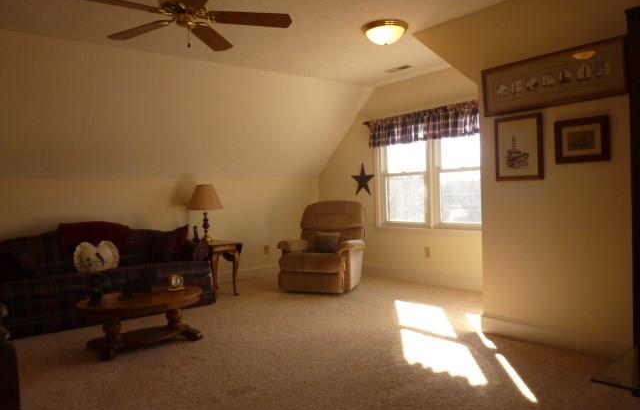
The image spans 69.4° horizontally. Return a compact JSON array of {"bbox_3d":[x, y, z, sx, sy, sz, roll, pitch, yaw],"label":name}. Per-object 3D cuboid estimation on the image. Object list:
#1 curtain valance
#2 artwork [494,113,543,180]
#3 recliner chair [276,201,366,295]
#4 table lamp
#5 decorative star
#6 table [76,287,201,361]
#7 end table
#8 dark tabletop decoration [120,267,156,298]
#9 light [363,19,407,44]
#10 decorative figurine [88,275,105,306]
[{"bbox_3d":[1.219,-0.932,5.442,0.100,0.348,1.915,-3,2,-39],"label":"curtain valance"},{"bbox_3d":[1.450,-0.408,3.365,0.025,0.469,0.355,-3,2,-39],"label":"artwork"},{"bbox_3d":[0.051,0.469,5.740,0.935,1.045,0.923,-1,2,22],"label":"recliner chair"},{"bbox_3d":[-1.294,0.111,5.271,0.422,0.684,0.422,-3,2,-39],"label":"table lamp"},{"bbox_3d":[0.591,-0.349,6.325,0.040,0.439,0.422,-3,2,-39],"label":"decorative star"},{"bbox_3d":[-1.374,0.904,3.621,0.935,0.388,0.718,-3,2,-39],"label":"table"},{"bbox_3d":[-1.233,0.747,5.430,0.422,0.598,0.673,-3,2,-39],"label":"end table"},{"bbox_3d":[-1.458,0.598,3.656,0.239,0.217,0.137,-3,2,-39],"label":"dark tabletop decoration"},{"bbox_3d":[0.553,-1.432,3.909,0.390,0.123,0.390,-2,1,0],"label":"light"},{"bbox_3d":[-1.652,0.615,3.408,0.103,0.211,0.097,-3,2,-39],"label":"decorative figurine"}]

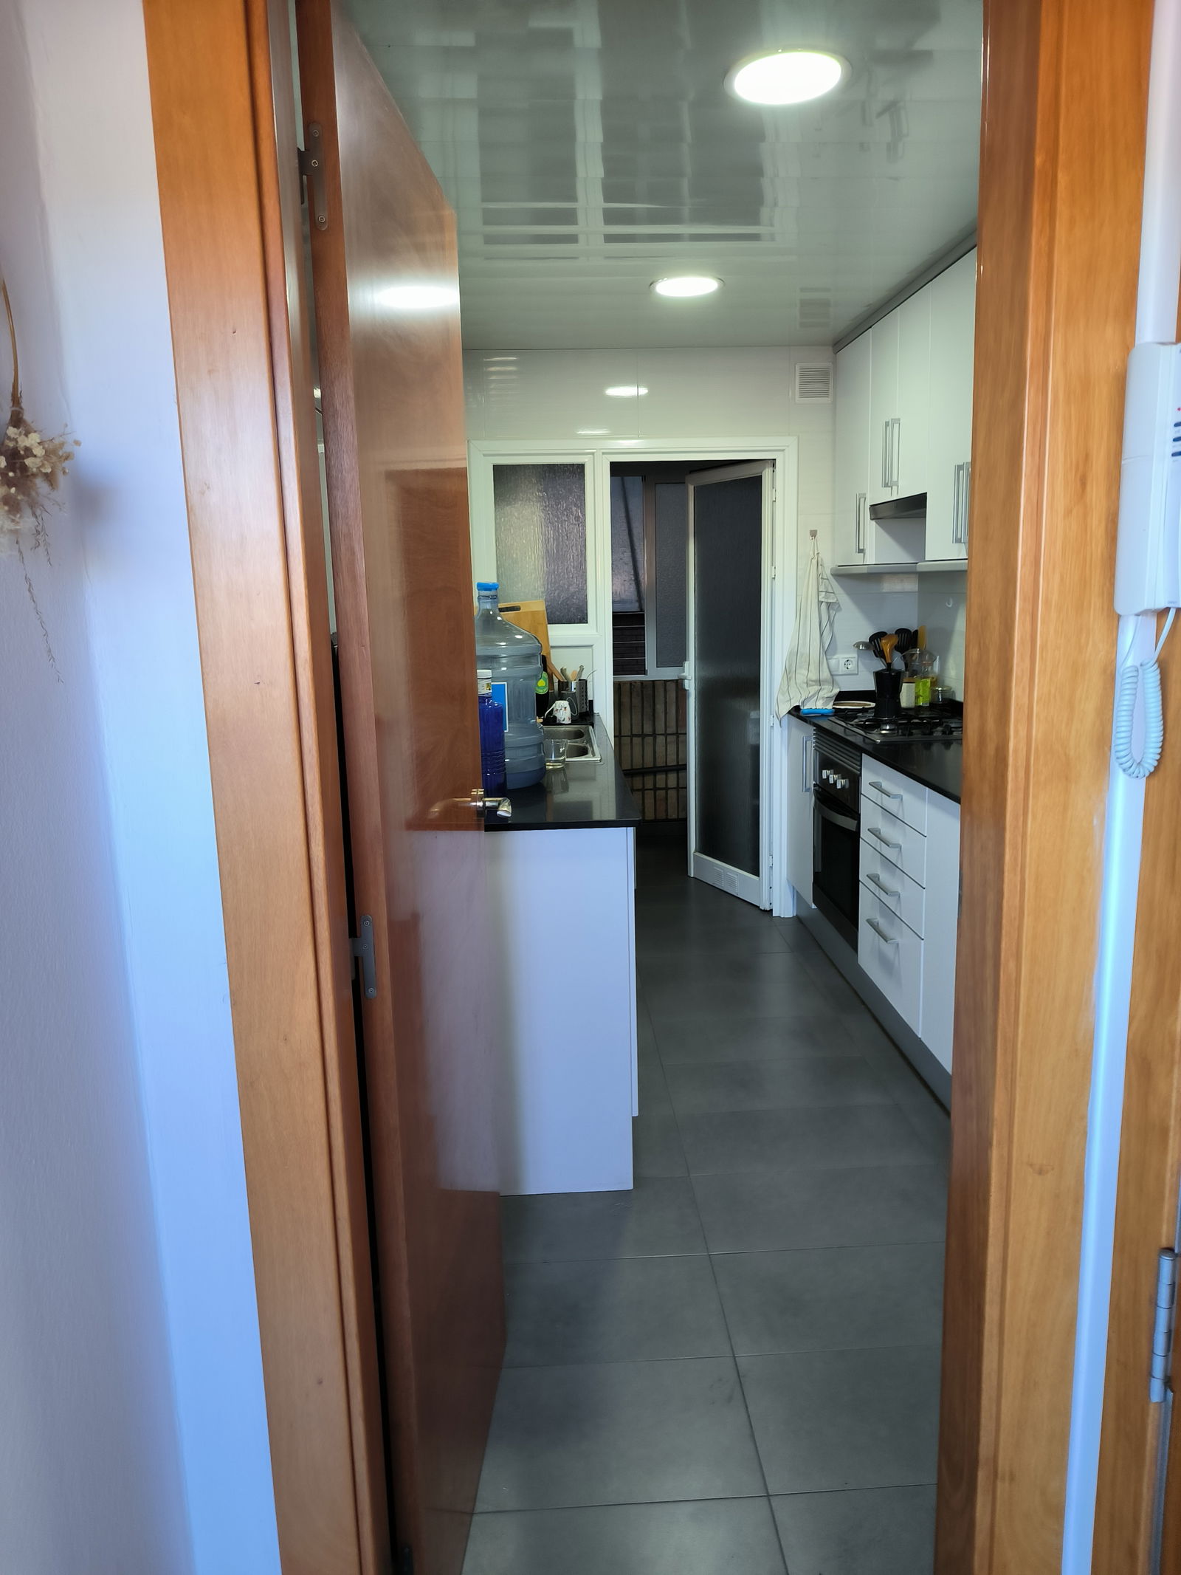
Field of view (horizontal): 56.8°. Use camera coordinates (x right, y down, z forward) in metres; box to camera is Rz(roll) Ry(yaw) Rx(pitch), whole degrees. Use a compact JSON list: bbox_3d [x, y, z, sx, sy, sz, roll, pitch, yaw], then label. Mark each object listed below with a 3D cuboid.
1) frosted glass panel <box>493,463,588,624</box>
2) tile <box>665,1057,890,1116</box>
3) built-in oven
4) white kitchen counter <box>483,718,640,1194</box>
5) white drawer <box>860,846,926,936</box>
[{"bbox_3d":[-0.192,-0.943,4.257,0.354,0.604,0.015,-2,11,-2],"label":"frosted glass panel"},{"bbox_3d":[0.509,0.824,3.015,0.598,0.010,0.304,-2,10,-2],"label":"tile"},{"bbox_3d":[1.108,0.158,3.810,0.570,0.682,0.610,-2,10,-2],"label":"built-in oven"},{"bbox_3d":[-0.241,0.318,3.456,0.630,0.865,2.120,-2,10,-2],"label":"white kitchen counter"},{"bbox_3d":[1.105,0.273,3.193,0.467,0.139,0.585,-2,11,-2],"label":"white drawer"}]

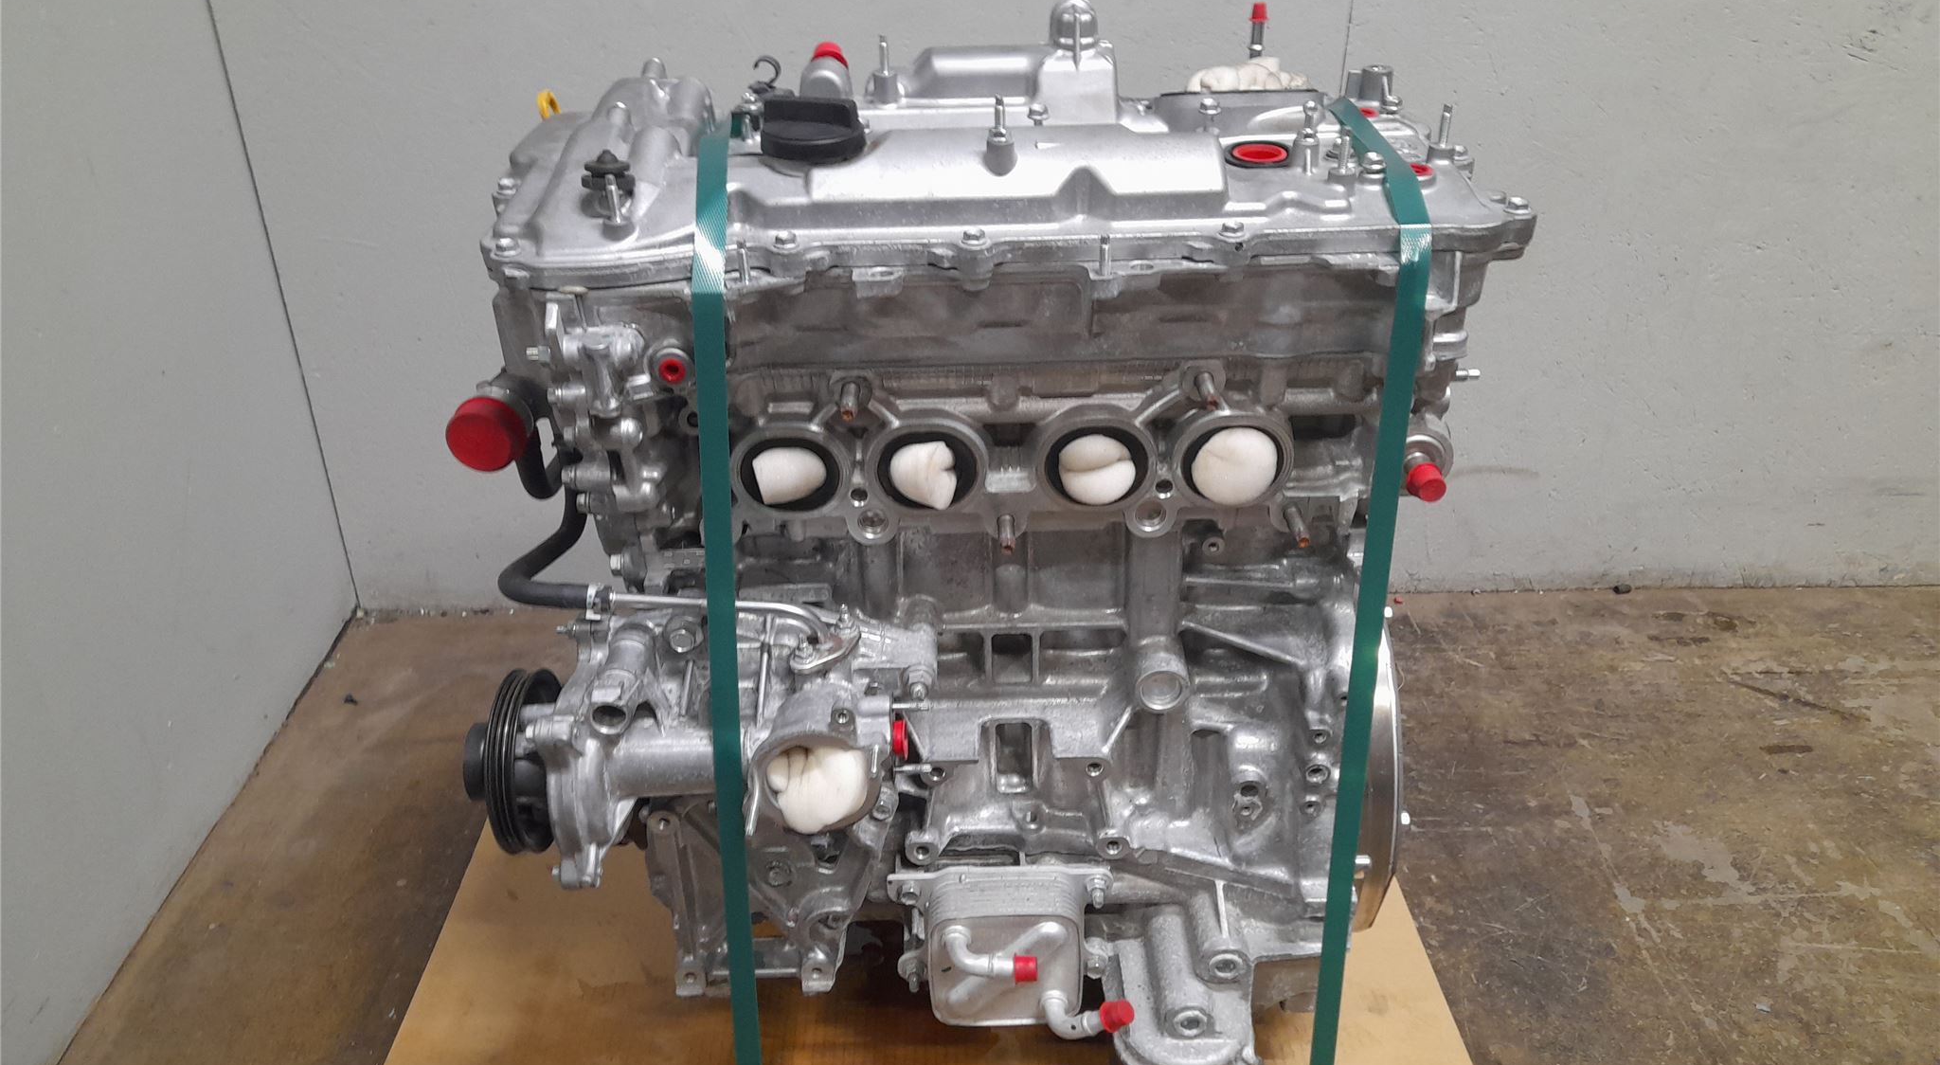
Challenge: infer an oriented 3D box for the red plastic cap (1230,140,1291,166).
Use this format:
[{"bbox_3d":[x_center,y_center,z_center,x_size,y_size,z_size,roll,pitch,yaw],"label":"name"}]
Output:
[{"bbox_3d":[0.164,-0.213,0.790,0.033,0.013,0.033,0,32,0],"label":"red plastic cap"}]

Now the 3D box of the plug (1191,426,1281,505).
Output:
[{"bbox_3d":[0.150,-0.038,0.790,0.050,0.046,0.042,-1,29,-3],"label":"plug"}]

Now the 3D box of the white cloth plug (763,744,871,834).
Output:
[{"bbox_3d":[-0.091,0.151,0.830,0.064,0.058,0.050,-1,29,-3],"label":"white cloth plug"}]

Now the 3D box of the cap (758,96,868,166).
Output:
[{"bbox_3d":[-0.088,-0.229,0.790,0.059,0.029,0.059,-1,32,-3],"label":"cap"}]

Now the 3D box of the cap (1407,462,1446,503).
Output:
[{"bbox_3d":[0.260,-0.028,0.800,0.020,0.020,0.019,-4,31,-8],"label":"cap"}]

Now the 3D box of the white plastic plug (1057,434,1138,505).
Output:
[{"bbox_3d":[0.072,-0.036,0.795,0.045,0.042,0.040,-1,29,-3],"label":"white plastic plug"}]

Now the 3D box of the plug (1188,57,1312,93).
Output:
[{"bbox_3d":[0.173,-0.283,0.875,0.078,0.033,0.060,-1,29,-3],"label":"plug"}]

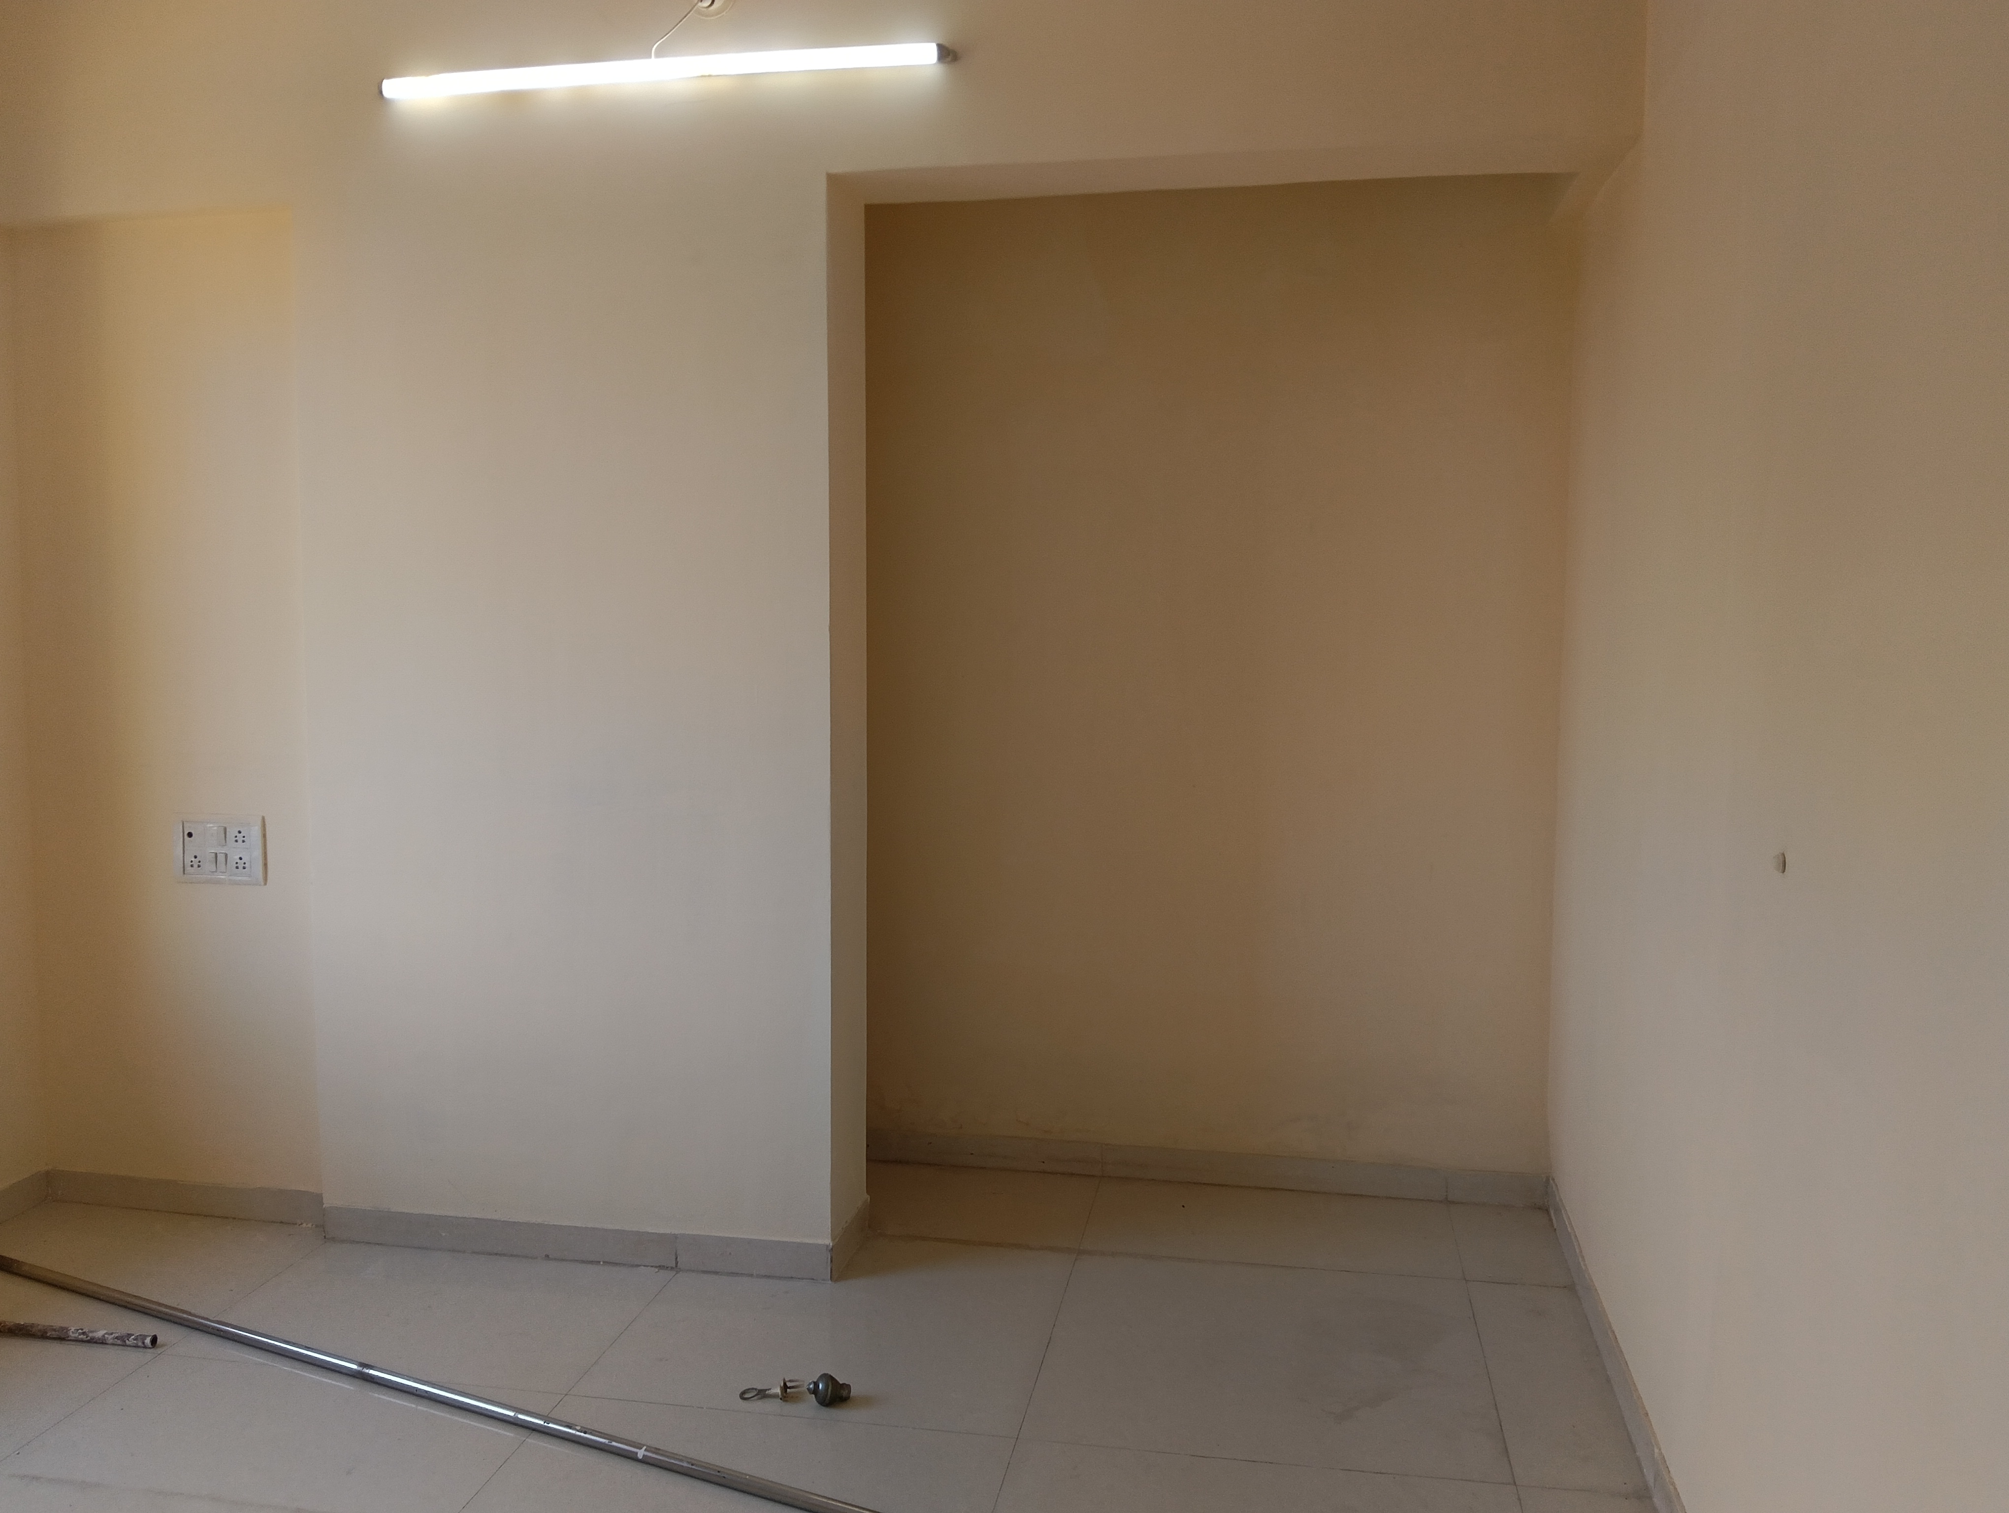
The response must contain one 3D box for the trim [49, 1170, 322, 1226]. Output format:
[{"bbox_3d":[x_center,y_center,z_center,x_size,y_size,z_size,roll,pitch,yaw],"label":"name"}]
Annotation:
[{"bbox_3d":[-1.870,1.003,3.587,0.707,0.075,0.018,1,5,10],"label":"trim"}]

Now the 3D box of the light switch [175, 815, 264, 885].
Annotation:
[{"bbox_3d":[-1.737,0.206,3.482,0.216,0.154,0.018,1,5,10],"label":"light switch"}]

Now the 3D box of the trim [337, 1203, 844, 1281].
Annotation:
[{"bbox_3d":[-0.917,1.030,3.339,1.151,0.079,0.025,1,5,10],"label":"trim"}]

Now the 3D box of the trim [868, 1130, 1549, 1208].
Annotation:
[{"bbox_3d":[0.466,0.996,3.807,1.635,0.081,0.018,1,5,10],"label":"trim"}]

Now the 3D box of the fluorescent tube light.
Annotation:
[{"bbox_3d":[-0.675,-1.331,3.057,1.175,0.037,0.036,1,5,10],"label":"fluorescent tube light"}]

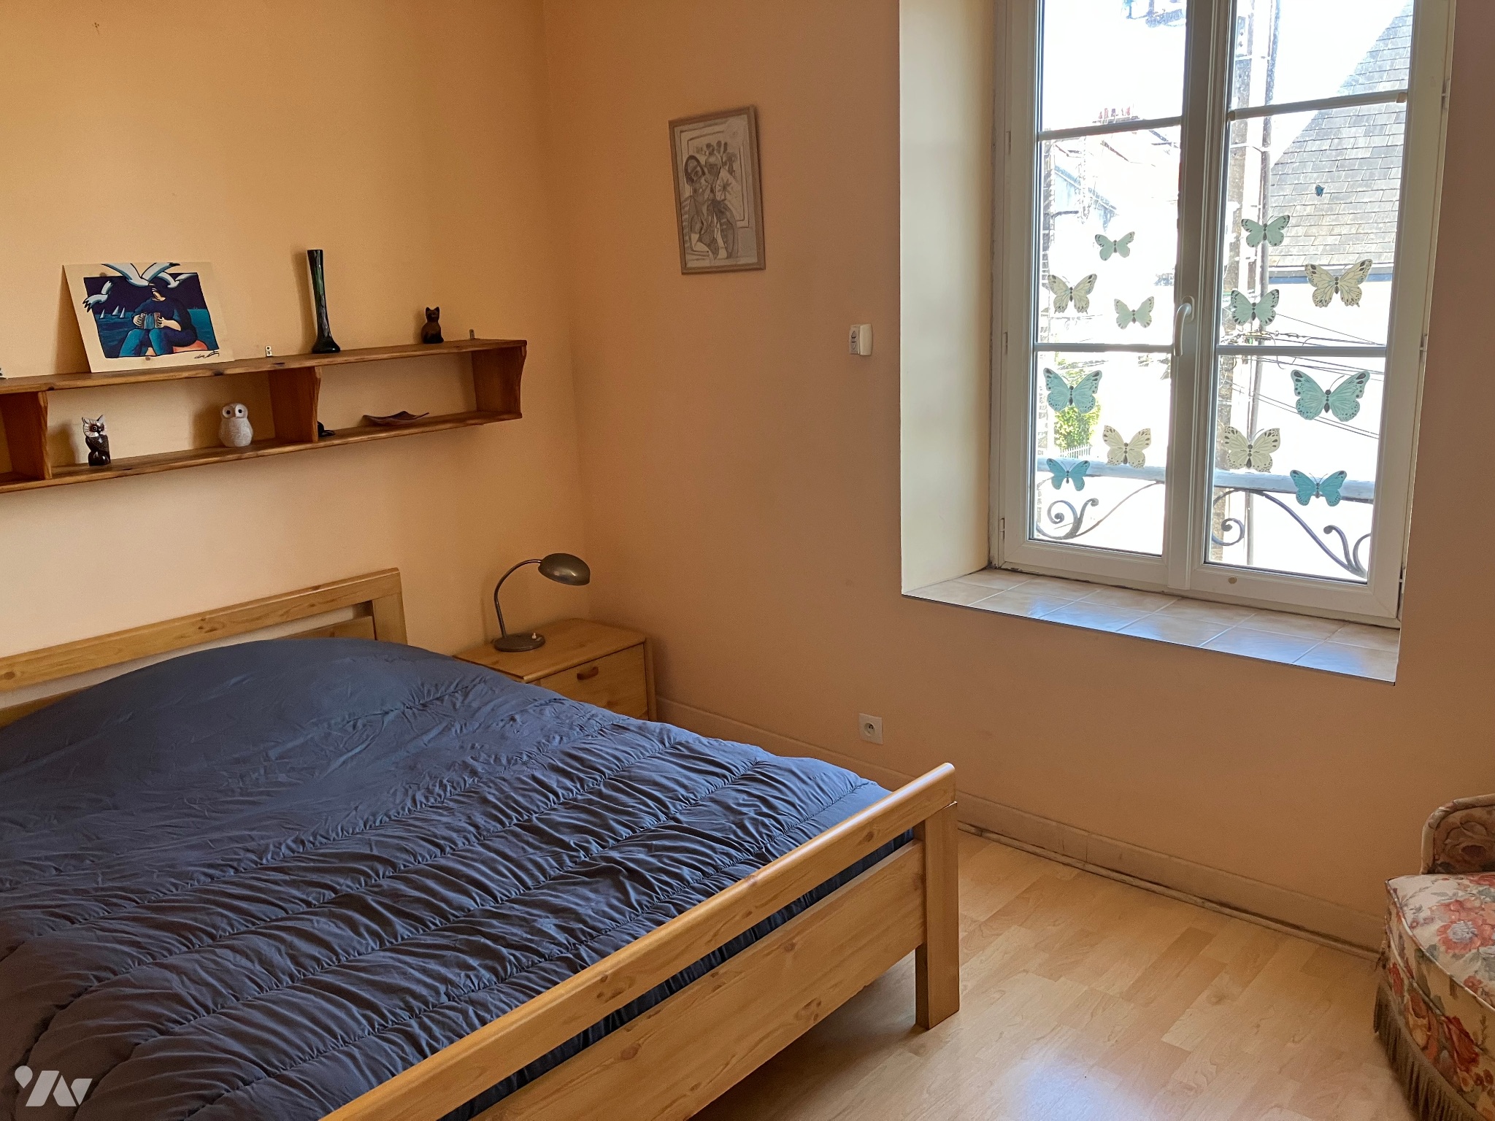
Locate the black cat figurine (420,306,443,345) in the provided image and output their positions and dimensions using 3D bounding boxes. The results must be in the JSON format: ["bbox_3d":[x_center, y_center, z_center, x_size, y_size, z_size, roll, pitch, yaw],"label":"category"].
[{"bbox_3d":[-0.906,-0.676,3.484,0.065,0.107,0.055,10,18,40],"label":"black cat figurine"}]

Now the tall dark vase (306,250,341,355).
[{"bbox_3d":[-1.134,-0.683,3.211,0.074,0.272,0.074,10,18,40],"label":"tall dark vase"}]

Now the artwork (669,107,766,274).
[{"bbox_3d":[-0.087,-1.032,3.408,0.312,0.426,0.020,7,16,40],"label":"artwork"}]

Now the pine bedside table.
[{"bbox_3d":[-0.608,0.456,3.842,0.375,0.385,0.490,10,18,40],"label":"pine bedside table"}]

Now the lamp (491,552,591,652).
[{"bbox_3d":[-0.651,0.128,3.788,0.320,0.285,0.160,-2,14,3],"label":"lamp"}]

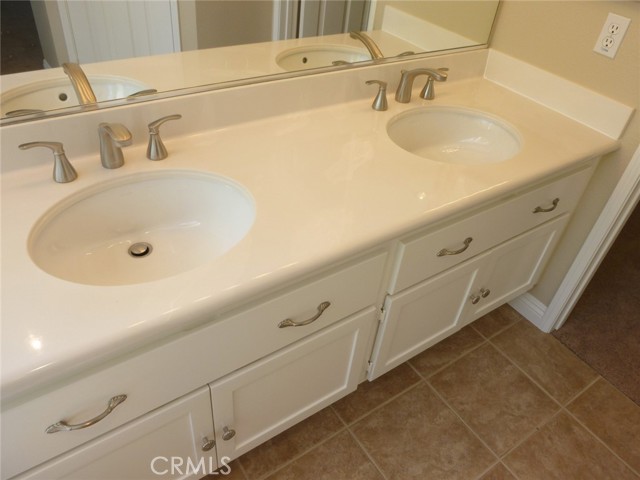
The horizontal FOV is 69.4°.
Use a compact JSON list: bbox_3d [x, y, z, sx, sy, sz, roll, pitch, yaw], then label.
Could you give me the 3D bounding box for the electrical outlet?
[{"bbox_3d":[0.850,-0.594,1.348,0.012,0.113,0.068,-20,46,-28],"label":"electrical outlet"}]

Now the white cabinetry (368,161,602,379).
[{"bbox_3d":[0.372,-0.026,1.589,0.789,0.563,0.482,-20,46,-28],"label":"white cabinetry"}]

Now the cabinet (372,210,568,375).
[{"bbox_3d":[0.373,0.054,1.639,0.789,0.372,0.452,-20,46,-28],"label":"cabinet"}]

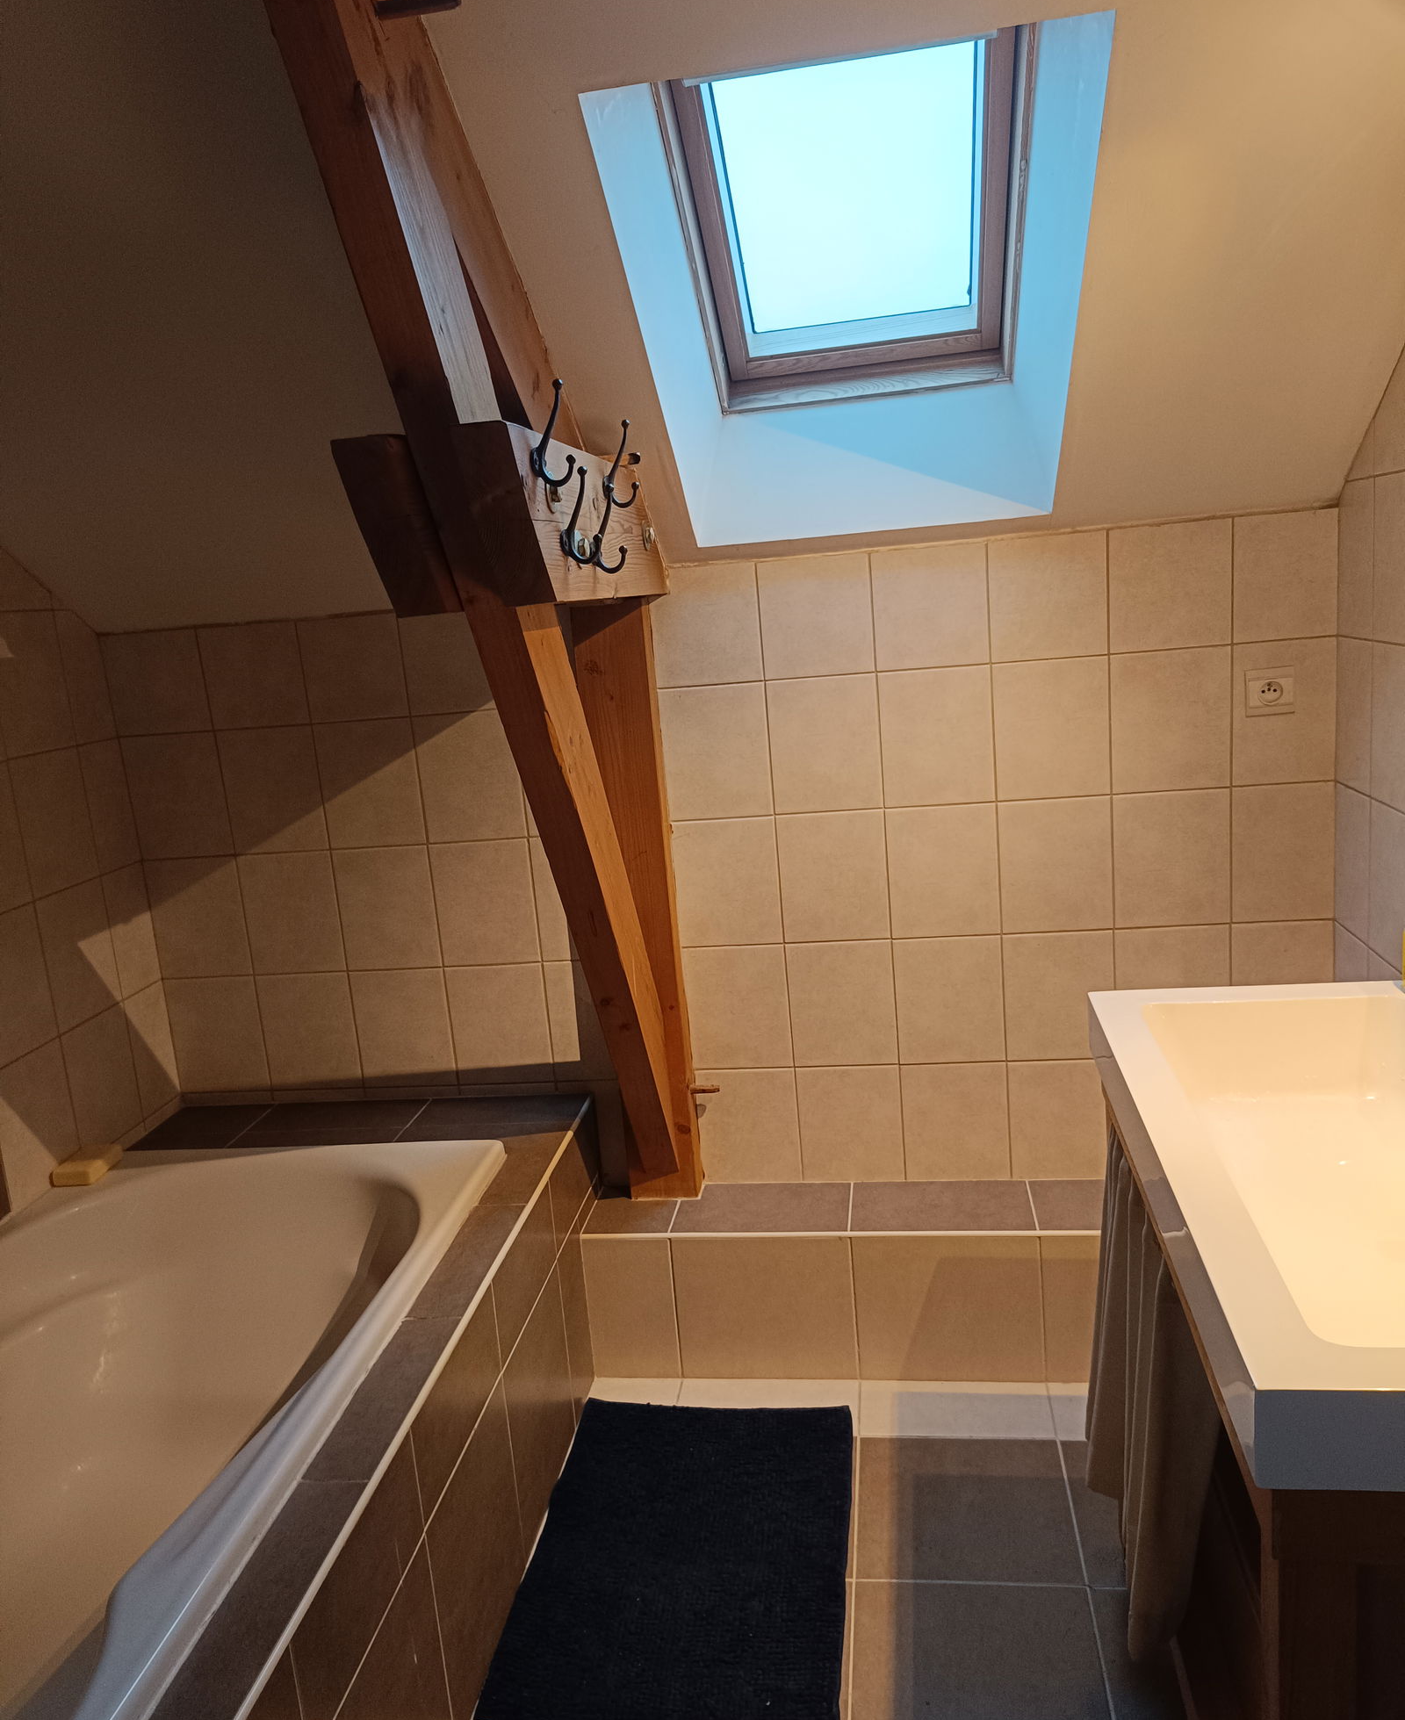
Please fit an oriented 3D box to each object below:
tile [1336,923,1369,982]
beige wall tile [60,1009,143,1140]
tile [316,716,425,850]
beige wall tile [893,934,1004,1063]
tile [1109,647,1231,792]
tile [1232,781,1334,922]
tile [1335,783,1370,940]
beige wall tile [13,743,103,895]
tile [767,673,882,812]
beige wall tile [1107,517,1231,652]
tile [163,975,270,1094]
[{"bbox_3d":[1.131,0.247,2.255,0.010,0.247,0.177,-3,11,10],"label":"tile"},{"bbox_3d":[-1.143,0.419,2.471,0.010,0.247,0.199,-3,11,9],"label":"beige wall tile"},{"bbox_3d":[-0.645,-0.149,2.534,0.200,0.247,0.010,-3,11,9],"label":"tile"},{"bbox_3d":[0.470,0.265,2.459,0.200,0.247,0.010,-3,11,9],"label":"beige wall tile"},{"bbox_3d":[0.822,-0.243,2.283,0.199,0.246,0.010,-3,12,9],"label":"tile"},{"bbox_3d":[1.033,-0.012,2.313,0.172,0.247,0.010,-3,11,9],"label":"tile"},{"bbox_3d":[1.113,0.003,2.215,0.010,0.248,0.176,-3,12,9],"label":"tile"},{"bbox_3d":[-1.177,-0.068,2.356,0.010,0.246,0.199,-3,12,9],"label":"beige wall tile"},{"bbox_3d":[0.224,-0.211,2.376,0.199,0.246,0.010,-3,12,9],"label":"tile"},{"bbox_3d":[0.805,-0.471,2.247,0.200,0.210,0.010,-3,11,9],"label":"beige wall tile"},{"bbox_3d":[-0.998,0.360,2.686,0.194,0.246,0.010,-3,12,9],"label":"tile"}]

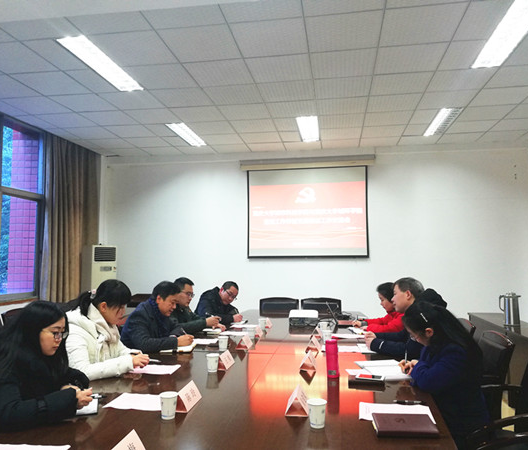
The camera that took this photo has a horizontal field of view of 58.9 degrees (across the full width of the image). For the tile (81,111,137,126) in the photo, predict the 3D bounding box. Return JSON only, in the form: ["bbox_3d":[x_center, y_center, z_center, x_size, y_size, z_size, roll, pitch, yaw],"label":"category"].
[{"bbox_3d":[-2.001,-1.373,6.085,0.600,0.020,0.600,-1,-5,9],"label":"tile"}]

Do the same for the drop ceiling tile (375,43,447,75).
[{"bbox_3d":[1.328,-1.534,4.312,0.600,0.020,0.600,-1,-4,9],"label":"drop ceiling tile"}]

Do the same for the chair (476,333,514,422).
[{"bbox_3d":[1.036,1.117,2.654,0.600,0.970,0.560,-1,-4,9],"label":"chair"}]

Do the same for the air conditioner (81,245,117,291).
[{"bbox_3d":[-2.794,1.181,7.859,0.340,1.680,0.500,-4,-6,40],"label":"air conditioner"}]

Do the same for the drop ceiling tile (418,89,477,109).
[{"bbox_3d":[2.101,-1.432,5.378,0.600,0.020,0.600,-1,-4,9],"label":"drop ceiling tile"}]

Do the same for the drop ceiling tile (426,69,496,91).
[{"bbox_3d":[2.031,-1.502,4.840,0.600,0.020,0.600,-1,-5,9],"label":"drop ceiling tile"}]

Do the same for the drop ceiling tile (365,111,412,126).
[{"bbox_3d":[1.633,-1.394,6.147,0.600,0.020,0.600,-1,-5,9],"label":"drop ceiling tile"}]

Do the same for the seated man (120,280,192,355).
[{"bbox_3d":[-0.794,1.058,3.398,0.720,1.220,0.530,-2,-5,16],"label":"seated man"}]

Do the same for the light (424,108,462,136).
[{"bbox_3d":[2.415,-1.405,6.295,0.300,0.080,1.200,-1,-5,9],"label":"light"}]

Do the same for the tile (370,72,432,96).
[{"bbox_3d":[1.442,-1.491,4.934,0.600,0.020,0.600,-1,-5,9],"label":"tile"}]

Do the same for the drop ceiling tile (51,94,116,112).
[{"bbox_3d":[-2.093,-1.427,5.478,0.600,0.020,0.600,-1,-4,9],"label":"drop ceiling tile"}]

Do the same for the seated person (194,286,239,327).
[{"bbox_3d":[-0.544,1.218,5.106,0.680,1.160,0.520,-3,-5,33],"label":"seated person"}]

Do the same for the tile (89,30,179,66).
[{"bbox_3d":[-1.100,-1.520,4.043,0.600,0.020,0.600,-1,-4,9],"label":"tile"}]

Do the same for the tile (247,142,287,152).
[{"bbox_3d":[0.046,-1.297,7.681,0.600,0.020,0.550,-1,-4,9],"label":"tile"}]

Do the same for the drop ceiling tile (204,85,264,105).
[{"bbox_3d":[-0.339,-1.471,5.261,0.600,0.020,0.612,-1,-4,9],"label":"drop ceiling tile"}]

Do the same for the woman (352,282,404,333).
[{"bbox_3d":[1.086,1.101,4.100,0.630,1.200,0.470,-1,-5,9],"label":"woman"}]

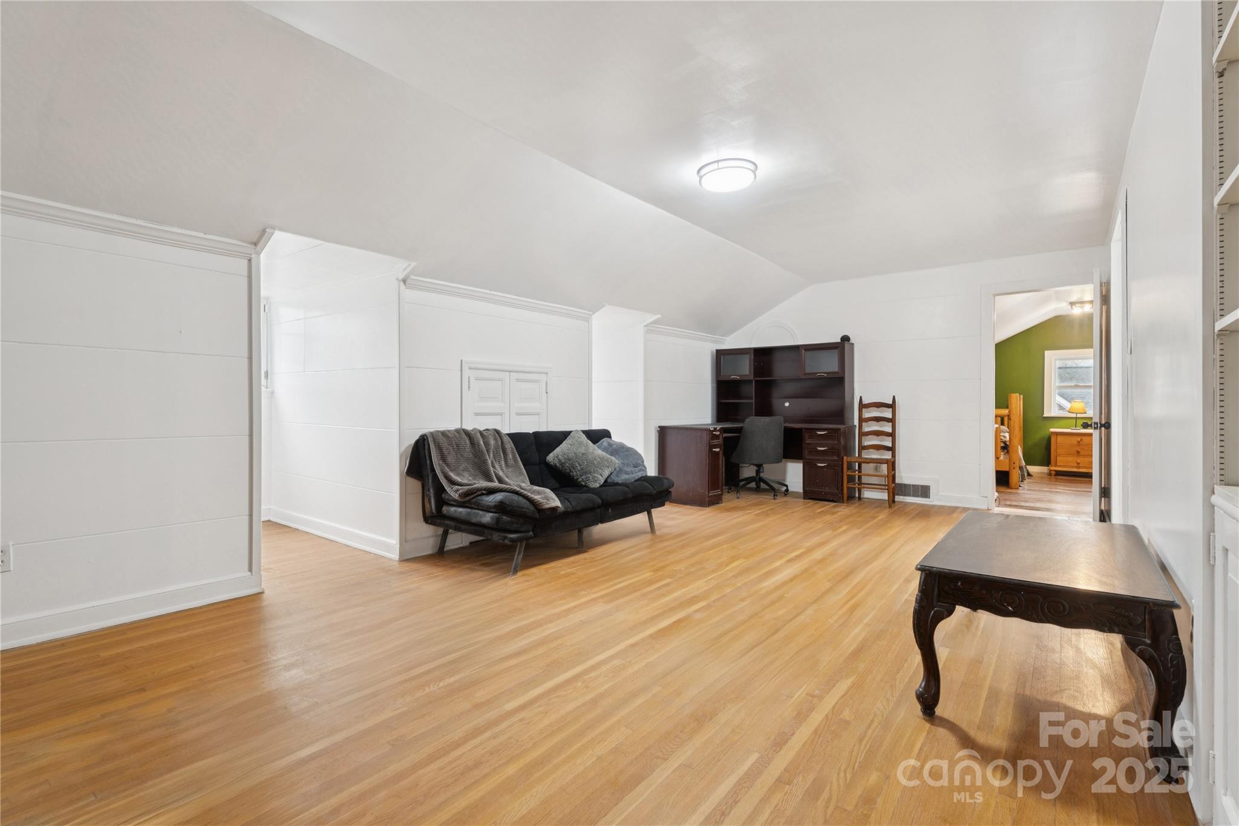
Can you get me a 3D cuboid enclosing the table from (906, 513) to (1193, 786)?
[{"bbox_3d":[1.508,0.696,2.088,0.606,0.459,1.235,0,0,38],"label":"table"}]

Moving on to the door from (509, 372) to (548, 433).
[{"bbox_3d":[-0.709,0.292,4.547,0.035,1.198,0.395,0,0,38],"label":"door"}]

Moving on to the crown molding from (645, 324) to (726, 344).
[{"bbox_3d":[0.785,-0.861,6.552,0.065,0.090,1.750,0,0,38],"label":"crown molding"}]

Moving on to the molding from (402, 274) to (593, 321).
[{"bbox_3d":[-0.805,-0.825,4.397,0.065,0.083,1.825,0,0,38],"label":"molding"}]

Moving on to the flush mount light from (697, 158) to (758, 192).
[{"bbox_3d":[0.633,-1.405,3.450,0.360,0.078,0.360,0,0,0],"label":"flush mount light"}]

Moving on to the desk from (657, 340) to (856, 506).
[{"bbox_3d":[1.479,0.090,6.202,1.550,1.652,1.520,0,0,38],"label":"desk"}]

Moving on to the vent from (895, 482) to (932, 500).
[{"bbox_3d":[2.989,0.802,5.994,0.355,0.145,0.025,0,0,38],"label":"vent"}]

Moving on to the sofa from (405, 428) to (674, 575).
[{"bbox_3d":[-0.448,0.527,4.141,0.865,0.792,1.820,0,0,38],"label":"sofa"}]

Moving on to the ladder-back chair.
[{"bbox_3d":[2.564,0.371,5.913,0.470,1.088,0.450,0,0,38],"label":"ladder-back chair"}]

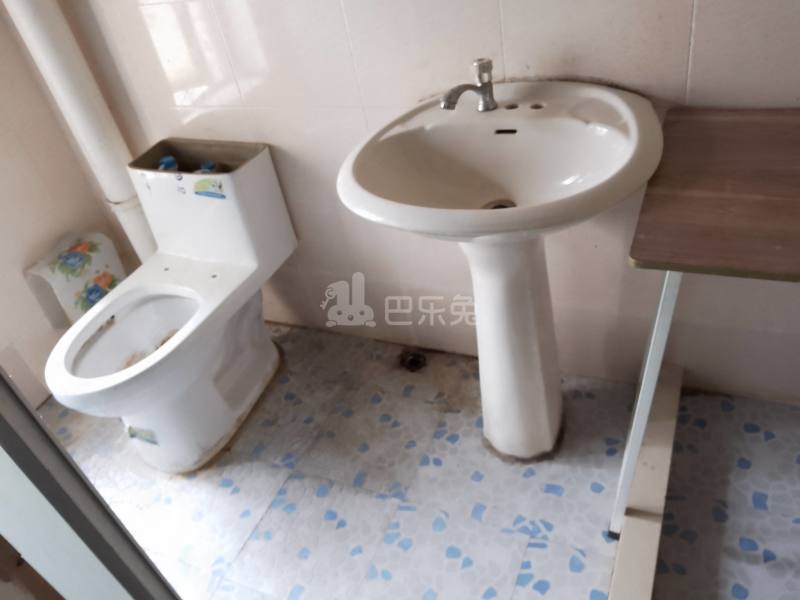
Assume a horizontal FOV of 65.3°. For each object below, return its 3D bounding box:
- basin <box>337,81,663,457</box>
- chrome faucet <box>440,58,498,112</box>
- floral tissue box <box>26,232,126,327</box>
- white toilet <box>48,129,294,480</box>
[{"bbox_3d":[0.225,0.031,1.274,0.521,0.780,0.494,8,42,25],"label":"basin"},{"bbox_3d":[0.127,-0.387,1.154,0.115,0.092,0.037,-28,40,-20],"label":"chrome faucet"},{"bbox_3d":[-1.011,-0.063,1.968,0.085,0.221,0.231,8,42,25],"label":"floral tissue box"},{"bbox_3d":[-0.577,0.045,1.623,0.366,0.648,0.708,8,42,25],"label":"white toilet"}]

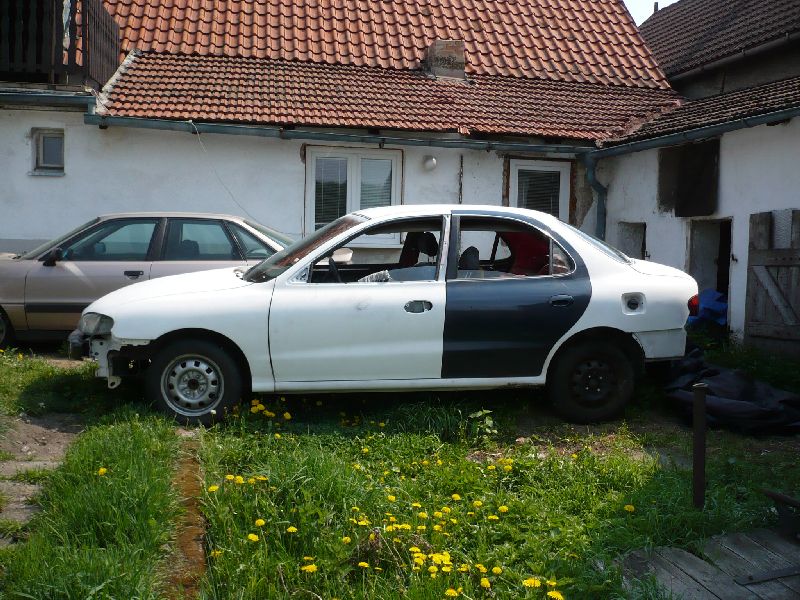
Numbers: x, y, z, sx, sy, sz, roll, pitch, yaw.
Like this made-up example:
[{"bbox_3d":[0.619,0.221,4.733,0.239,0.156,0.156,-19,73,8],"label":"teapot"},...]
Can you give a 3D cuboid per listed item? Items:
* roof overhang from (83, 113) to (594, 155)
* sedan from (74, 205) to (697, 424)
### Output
[{"bbox_3d":[-0.584,-2.046,9.940,6.300,0.250,0.420,1,4,-11],"label":"roof overhang"},{"bbox_3d":[-0.055,0.035,5.825,4.300,1.400,1.700,1,4,-12],"label":"sedan"}]

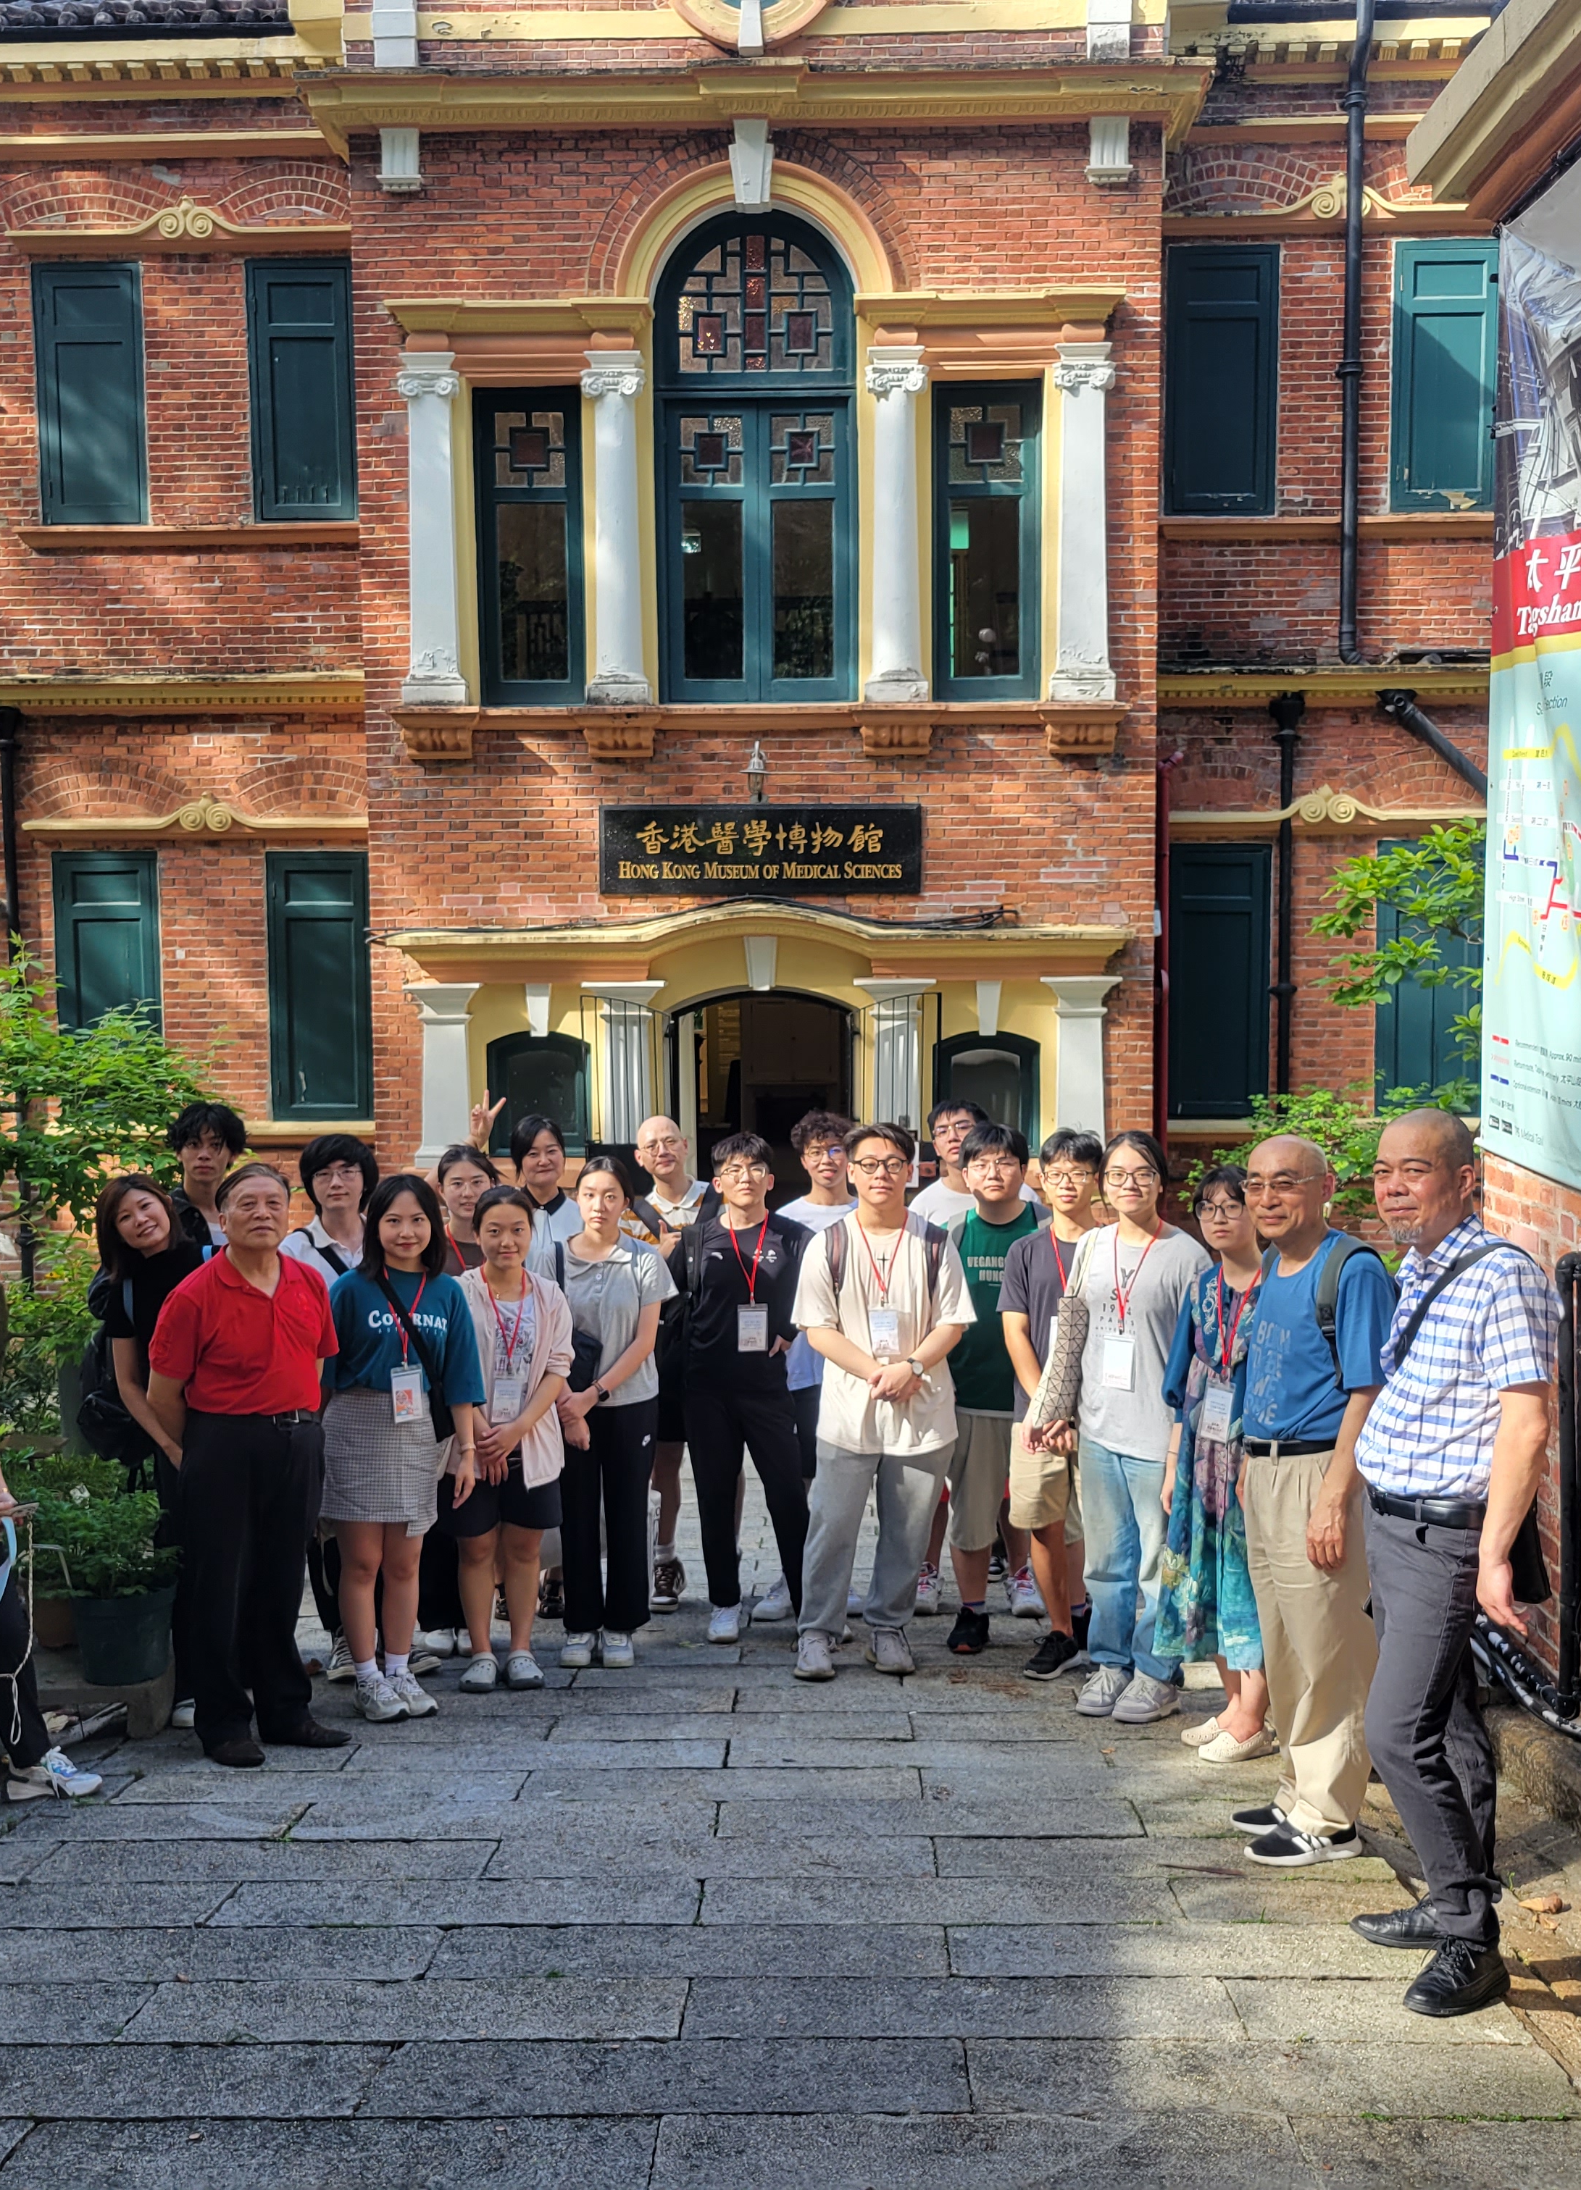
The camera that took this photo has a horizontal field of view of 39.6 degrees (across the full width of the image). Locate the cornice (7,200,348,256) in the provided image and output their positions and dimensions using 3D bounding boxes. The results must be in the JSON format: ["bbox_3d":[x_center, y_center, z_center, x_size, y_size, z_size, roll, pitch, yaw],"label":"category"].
[{"bbox_3d":[-4.318,-6.217,15.788,2.580,0.380,0.160,0,5,2],"label":"cornice"}]

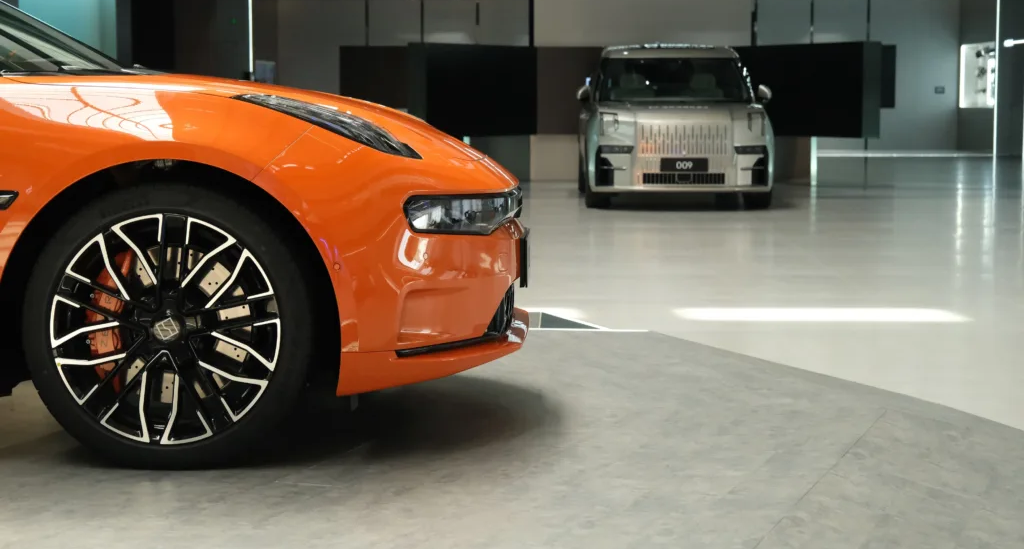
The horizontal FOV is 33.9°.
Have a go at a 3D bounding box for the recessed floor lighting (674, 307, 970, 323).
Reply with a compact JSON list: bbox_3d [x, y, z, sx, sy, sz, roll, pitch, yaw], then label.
[{"bbox_3d":[1.649,0.226,9.006,1.500,0.020,0.600,0,6,1],"label":"recessed floor lighting"}]

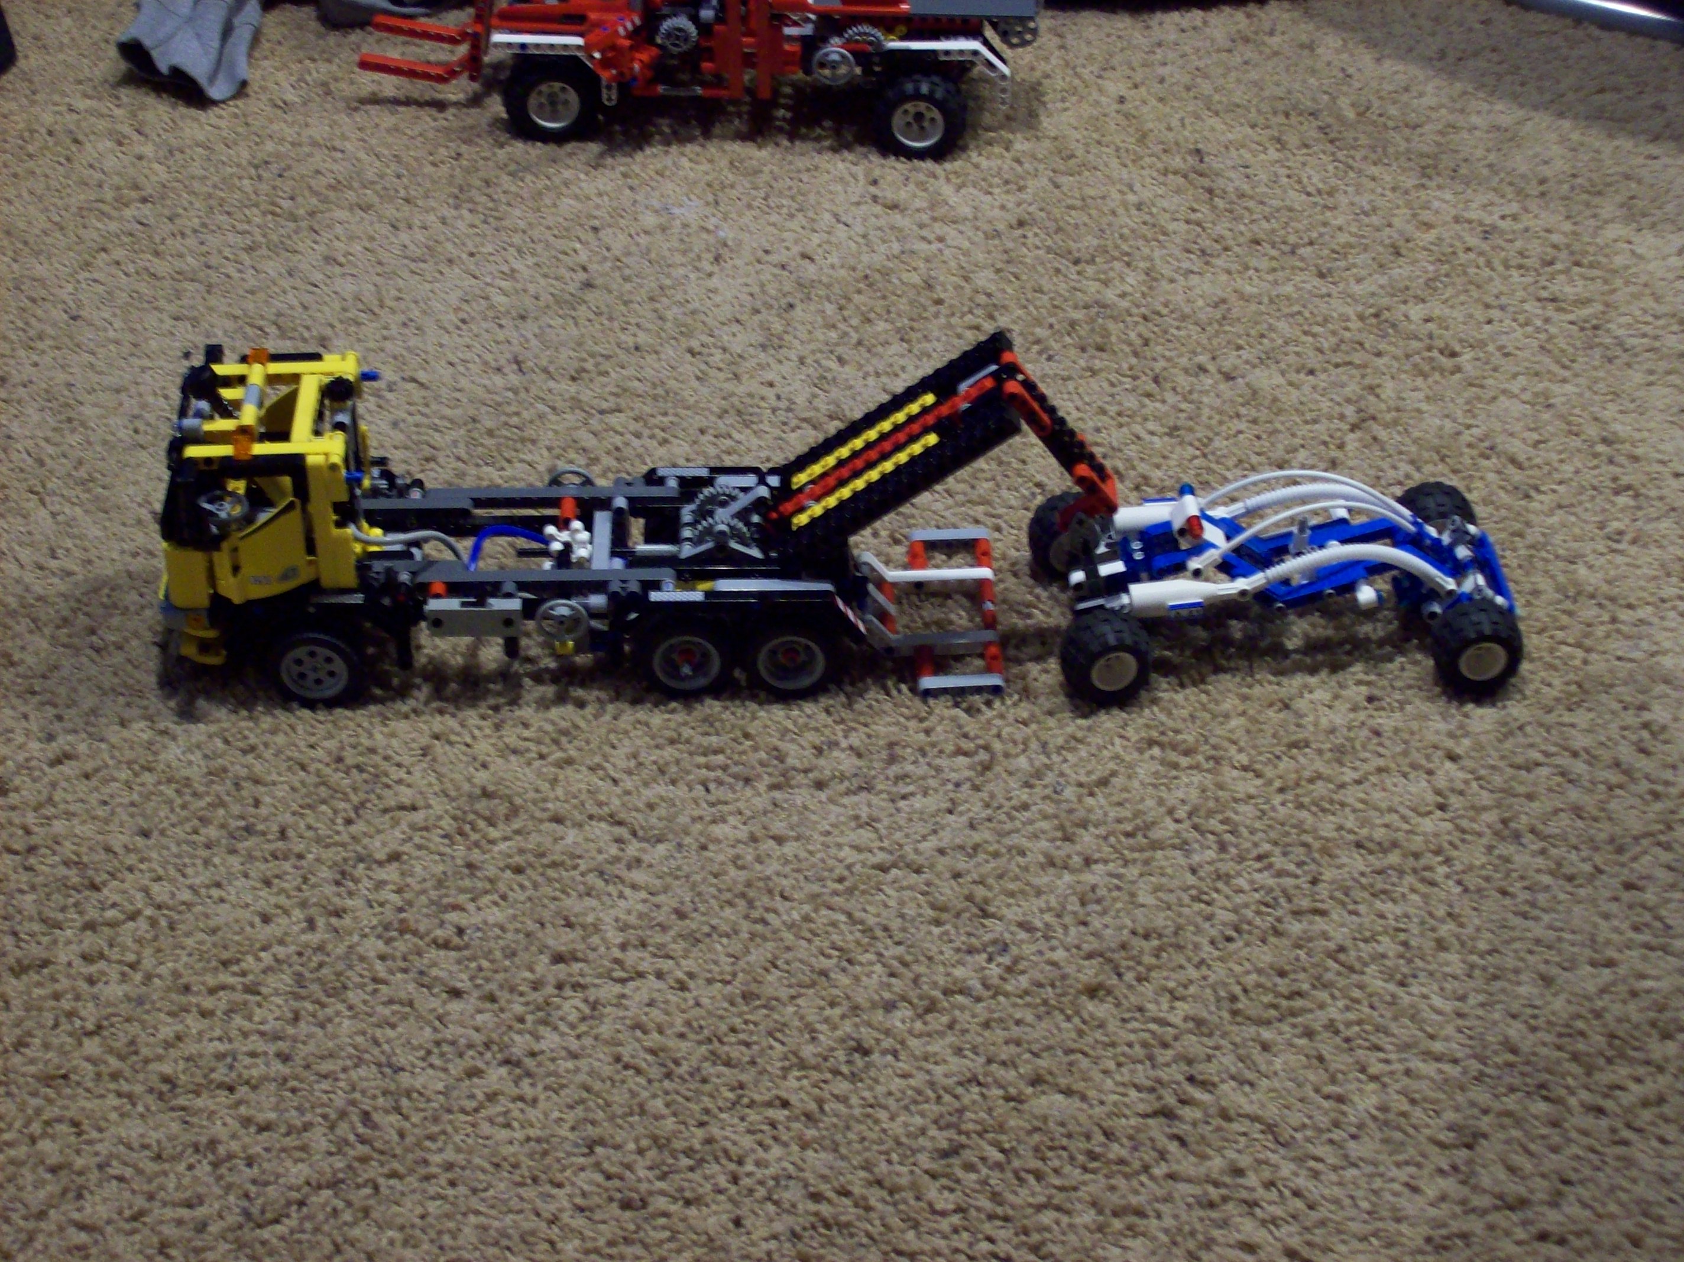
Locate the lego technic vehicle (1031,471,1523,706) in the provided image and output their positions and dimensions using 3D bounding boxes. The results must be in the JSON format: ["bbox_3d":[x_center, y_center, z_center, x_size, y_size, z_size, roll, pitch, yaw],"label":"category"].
[{"bbox_3d":[0.204,-0.034,1.586,0.213,0.083,0.118,-2,38,-3],"label":"lego technic vehicle"}]

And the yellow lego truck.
[{"bbox_3d":[-0.092,-0.057,1.562,0.437,0.149,0.121,0,38,0],"label":"yellow lego truck"}]

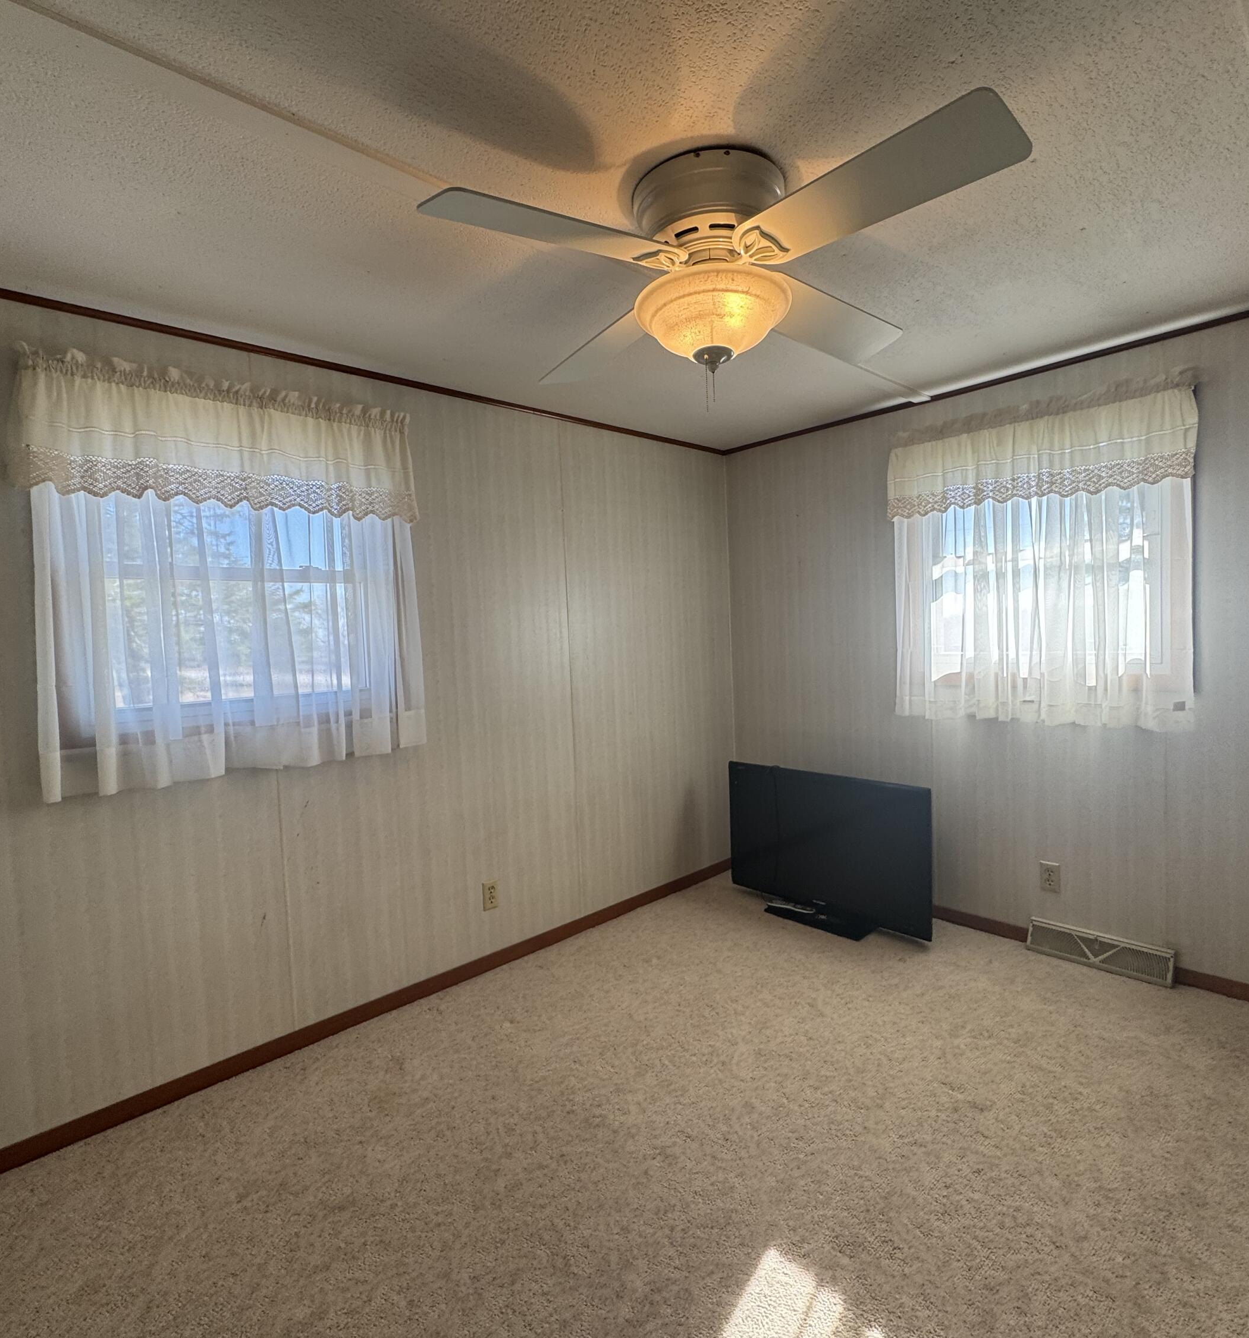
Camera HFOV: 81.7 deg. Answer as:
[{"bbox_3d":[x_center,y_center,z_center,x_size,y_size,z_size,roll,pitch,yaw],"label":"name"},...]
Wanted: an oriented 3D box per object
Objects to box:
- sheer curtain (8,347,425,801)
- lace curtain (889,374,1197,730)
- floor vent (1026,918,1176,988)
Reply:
[{"bbox_3d":[-1.132,-0.271,2.203,1.100,1.165,0.100,-5,4,-43],"label":"sheer curtain"},{"bbox_3d":[1.558,-0.397,2.806,0.120,1.215,1.065,-5,4,-43],"label":"lace curtain"},{"bbox_3d":[1.770,1.054,2.701,0.068,0.105,0.465,-5,4,-43],"label":"floor vent"}]

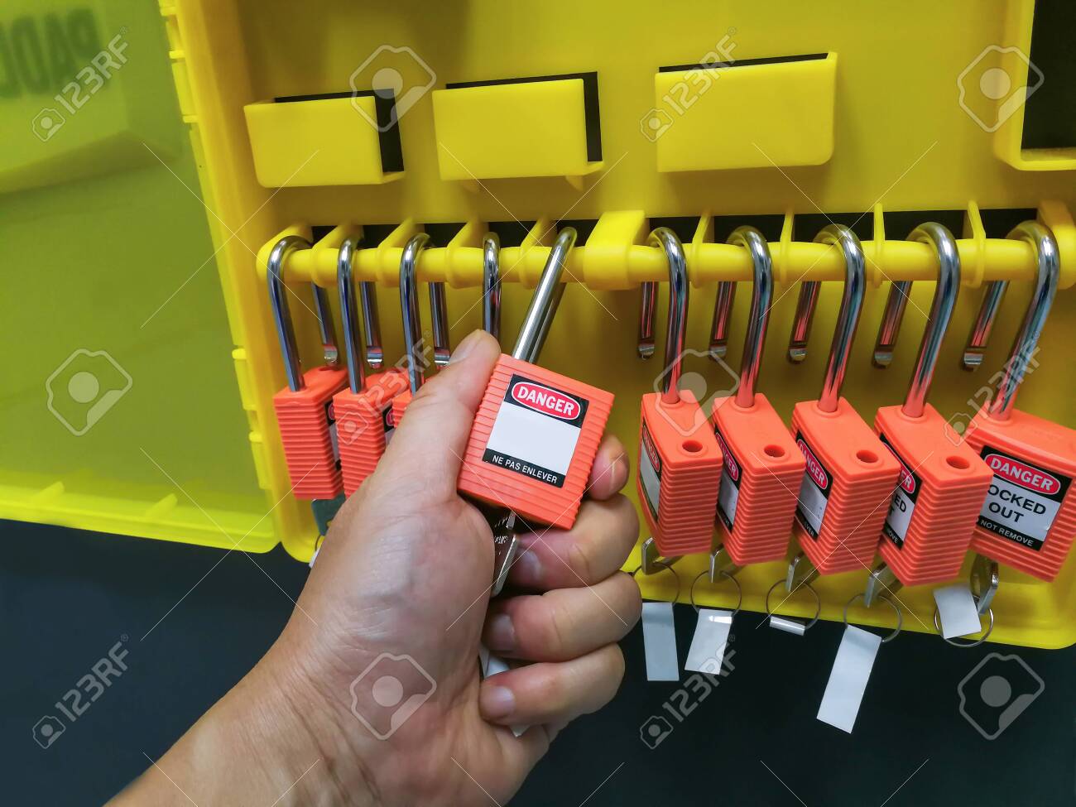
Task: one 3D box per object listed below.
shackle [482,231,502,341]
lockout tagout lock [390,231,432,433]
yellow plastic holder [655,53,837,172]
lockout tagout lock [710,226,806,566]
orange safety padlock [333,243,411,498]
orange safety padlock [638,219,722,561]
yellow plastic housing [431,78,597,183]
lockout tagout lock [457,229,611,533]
[{"bbox_3d":[-0.017,-0.034,0.314,0.006,0.060,0.033,0,22,-3],"label":"shackle"},{"bbox_3d":[-0.043,-0.015,0.334,0.019,0.106,0.038,5,25,13],"label":"lockout tagout lock"},{"bbox_3d":[0.068,-0.096,0.280,0.058,0.032,0.015,3,22,19],"label":"yellow plastic holder"},{"bbox_3d":[0.073,-0.005,0.290,0.019,0.106,0.062,-7,37,-7],"label":"lockout tagout lock"},{"bbox_3d":[-0.067,-0.016,0.342,0.019,0.106,0.038,4,24,13],"label":"orange safety padlock"},{"bbox_3d":[0.048,-0.006,0.299,0.019,0.106,0.062,-6,38,-6],"label":"orange safety padlock"},{"bbox_3d":[-0.008,-0.099,0.306,0.058,0.032,0.015,3,22,19],"label":"yellow plastic housing"},{"bbox_3d":[0.005,-0.011,0.287,0.038,0.106,0.039,20,-17,-6],"label":"lockout tagout lock"}]

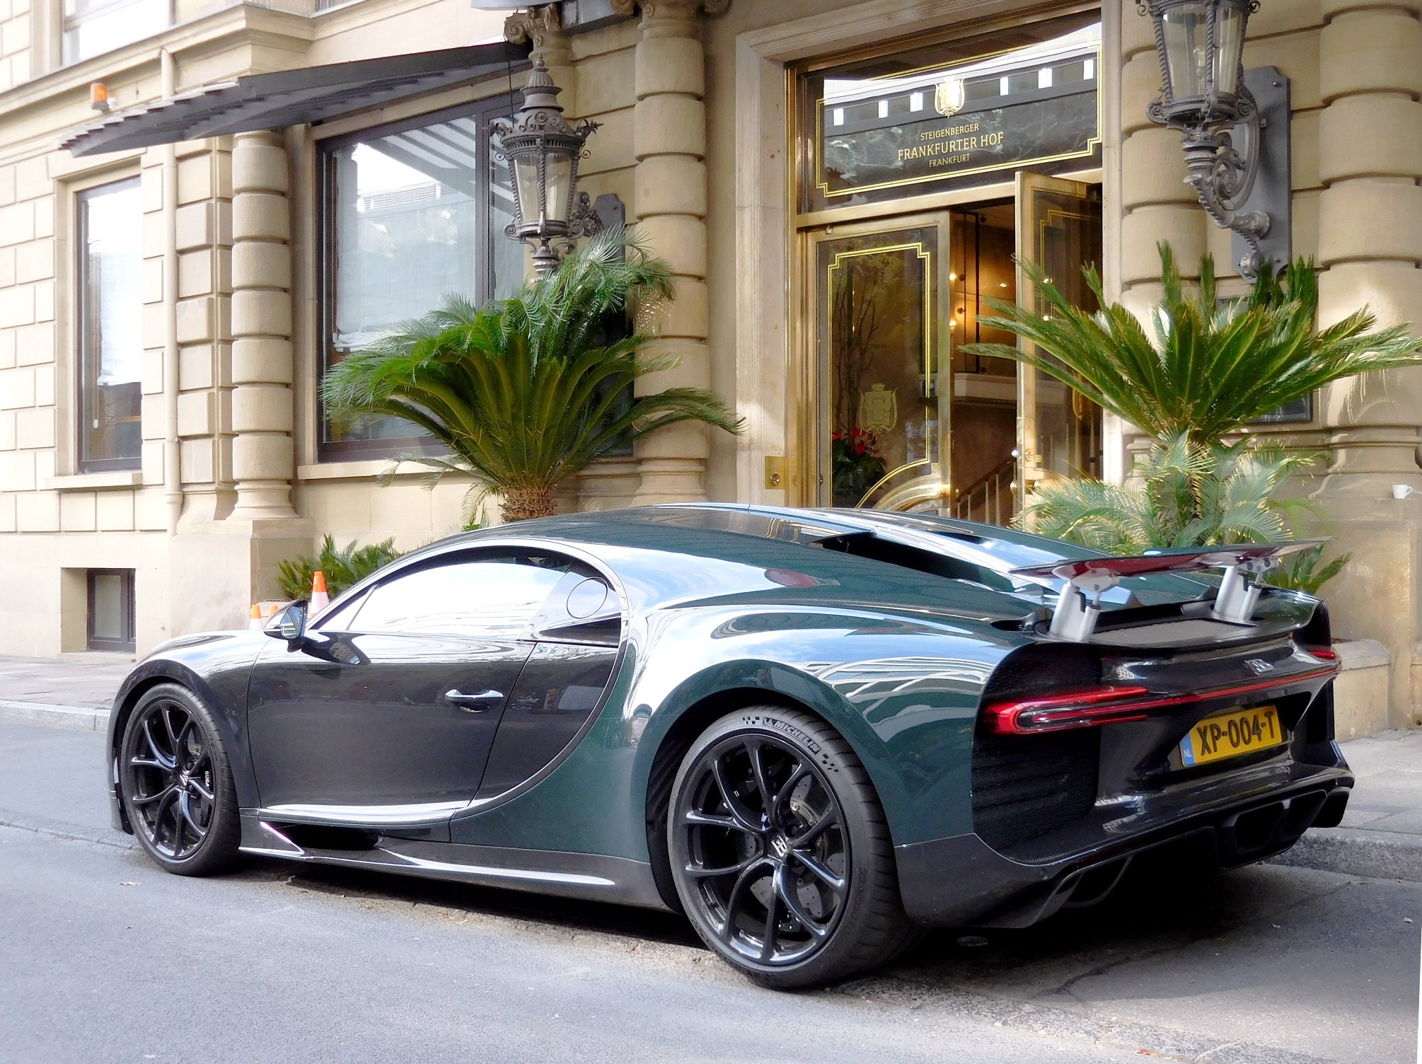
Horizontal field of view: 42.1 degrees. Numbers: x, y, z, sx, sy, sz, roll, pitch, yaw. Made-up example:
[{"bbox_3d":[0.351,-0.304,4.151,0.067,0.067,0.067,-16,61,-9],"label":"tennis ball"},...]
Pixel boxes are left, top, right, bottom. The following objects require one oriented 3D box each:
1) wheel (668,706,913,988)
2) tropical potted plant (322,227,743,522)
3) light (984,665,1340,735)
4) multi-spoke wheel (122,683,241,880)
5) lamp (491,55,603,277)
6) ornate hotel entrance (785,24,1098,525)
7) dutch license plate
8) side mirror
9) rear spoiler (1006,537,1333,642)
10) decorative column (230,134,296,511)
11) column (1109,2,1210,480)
[{"bbox_3d":[0.237,0.763,4.658,0.710,0.700,0.355,-2,1,43],"label":"wheel"},{"bbox_3d":[-1.011,-0.692,10.383,2.250,2.080,2.000,0,0,43],"label":"tropical potted plant"},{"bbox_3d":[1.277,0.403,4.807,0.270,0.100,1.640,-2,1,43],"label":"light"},{"bbox_3d":[-1.769,0.837,6.480,0.680,0.670,0.285,-2,1,43],"label":"multi-spoke wheel"},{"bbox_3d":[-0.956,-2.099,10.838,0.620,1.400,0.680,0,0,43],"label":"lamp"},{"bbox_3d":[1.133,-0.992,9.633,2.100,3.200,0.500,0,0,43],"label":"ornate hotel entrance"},{"bbox_3d":[1.345,0.522,4.750,0.020,0.110,0.520,-12,-6,43],"label":"dutch license plate"},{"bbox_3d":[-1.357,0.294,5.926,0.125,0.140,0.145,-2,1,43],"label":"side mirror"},{"bbox_3d":[1.233,0.146,4.834,0.380,0.250,1.540,-2,1,43],"label":"rear spoiler"},{"bbox_3d":[-3.289,-1.609,13.572,0.500,3.050,0.480,0,0,43],"label":"decorative column"},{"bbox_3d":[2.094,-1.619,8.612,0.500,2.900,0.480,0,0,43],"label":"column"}]

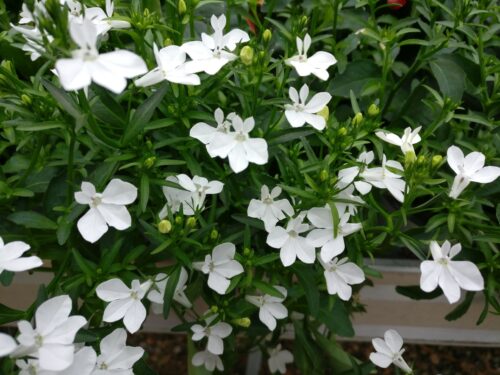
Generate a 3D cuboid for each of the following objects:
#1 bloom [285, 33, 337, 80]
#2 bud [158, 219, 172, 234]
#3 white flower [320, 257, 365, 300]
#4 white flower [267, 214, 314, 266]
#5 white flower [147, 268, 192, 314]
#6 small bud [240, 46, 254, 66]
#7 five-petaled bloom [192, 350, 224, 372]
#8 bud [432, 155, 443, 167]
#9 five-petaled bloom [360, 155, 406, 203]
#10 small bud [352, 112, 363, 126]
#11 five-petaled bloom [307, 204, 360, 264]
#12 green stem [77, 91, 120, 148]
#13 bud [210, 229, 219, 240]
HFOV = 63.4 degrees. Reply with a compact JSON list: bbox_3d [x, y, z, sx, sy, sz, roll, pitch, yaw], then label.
[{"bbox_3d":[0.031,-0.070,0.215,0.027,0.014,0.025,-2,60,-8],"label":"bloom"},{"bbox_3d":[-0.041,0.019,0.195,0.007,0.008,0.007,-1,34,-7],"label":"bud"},{"bbox_3d":[0.041,0.041,0.182,0.021,0.020,0.012,-11,9,-16],"label":"white flower"},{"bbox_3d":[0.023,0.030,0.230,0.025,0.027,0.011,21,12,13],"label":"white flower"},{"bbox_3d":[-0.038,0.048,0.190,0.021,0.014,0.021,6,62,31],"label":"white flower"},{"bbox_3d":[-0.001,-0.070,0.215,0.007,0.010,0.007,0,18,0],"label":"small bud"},{"bbox_3d":[-0.023,0.093,0.220,0.018,0.018,0.011,0,3,0],"label":"five-petaled bloom"},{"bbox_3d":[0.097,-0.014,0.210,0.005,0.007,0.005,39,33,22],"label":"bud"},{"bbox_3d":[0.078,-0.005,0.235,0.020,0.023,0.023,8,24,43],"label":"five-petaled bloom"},{"bbox_3d":[0.049,-0.031,0.185,0.004,0.006,0.004,9,21,0],"label":"small bud"},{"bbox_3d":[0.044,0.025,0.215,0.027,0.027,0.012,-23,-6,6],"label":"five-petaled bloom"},{"bbox_3d":[-0.061,-0.027,0.165,0.006,0.031,0.006,-38,22,-11],"label":"green stem"},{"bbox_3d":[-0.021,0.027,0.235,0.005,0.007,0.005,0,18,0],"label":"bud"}]

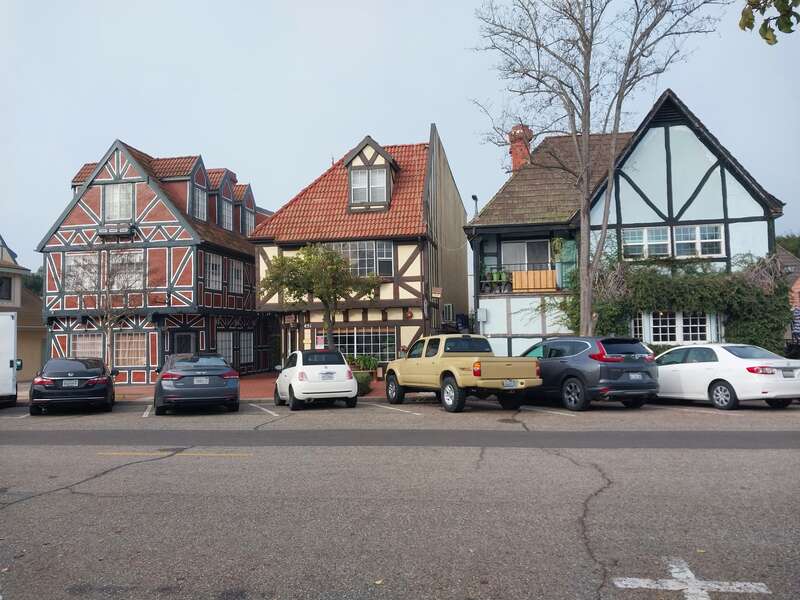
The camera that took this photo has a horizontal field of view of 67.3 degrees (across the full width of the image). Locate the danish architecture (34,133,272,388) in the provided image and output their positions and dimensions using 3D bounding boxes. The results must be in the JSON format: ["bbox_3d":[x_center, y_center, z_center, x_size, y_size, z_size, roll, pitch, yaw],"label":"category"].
[{"bbox_3d":[-10.084,-1.208,27.437,6.939,9.479,9.000,-1,-3,9],"label":"danish architecture"}]

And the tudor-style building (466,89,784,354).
[{"bbox_3d":[8.435,-1.983,25.562,10.596,10.128,9.500,-2,-3,10],"label":"tudor-style building"}]

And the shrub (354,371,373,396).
[{"bbox_3d":[-1.197,2.499,17.986,0.780,0.740,0.750,-1,-3,9],"label":"shrub"}]

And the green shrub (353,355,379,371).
[{"bbox_3d":[-1.263,2.289,22.005,0.980,0.620,0.750,-1,-3,9],"label":"green shrub"}]

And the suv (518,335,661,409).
[{"bbox_3d":[4.286,1.812,15.257,1.855,1.685,4.590,1,-6,-23],"label":"suv"}]

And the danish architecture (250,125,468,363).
[{"bbox_3d":[-1.233,-1.809,28.729,7.221,10.441,12.000,-2,-3,10],"label":"danish architecture"}]

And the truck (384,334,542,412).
[{"bbox_3d":[1.336,1.830,15.483,1.780,1.790,5.150,2,-6,-27],"label":"truck"}]

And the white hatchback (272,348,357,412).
[{"bbox_3d":[-2.349,2.117,16.316,1.630,1.510,3.550,1,-6,-21],"label":"white hatchback"}]

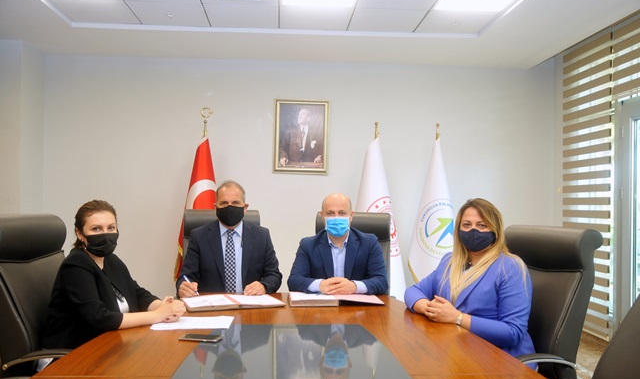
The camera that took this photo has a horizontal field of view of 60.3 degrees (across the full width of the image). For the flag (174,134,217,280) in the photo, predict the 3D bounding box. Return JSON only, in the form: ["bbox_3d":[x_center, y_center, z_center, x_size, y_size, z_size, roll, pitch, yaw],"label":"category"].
[{"bbox_3d":[-1.201,0.284,5.450,0.530,1.603,0.270,1,-1,-4],"label":"flag"}]

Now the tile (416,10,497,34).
[{"bbox_3d":[1.161,-1.421,4.684,0.600,0.020,0.590,1,-1,-3],"label":"tile"}]

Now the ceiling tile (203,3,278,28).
[{"bbox_3d":[-0.636,-1.446,4.576,0.600,0.020,0.590,1,-1,-3],"label":"ceiling tile"}]

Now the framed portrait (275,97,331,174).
[{"bbox_3d":[-0.198,-0.555,5.865,0.580,0.780,0.040,1,-1,-3],"label":"framed portrait"}]

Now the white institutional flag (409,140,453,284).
[{"bbox_3d":[1.134,0.285,5.399,0.530,1.625,0.270,1,-1,-4],"label":"white institutional flag"}]

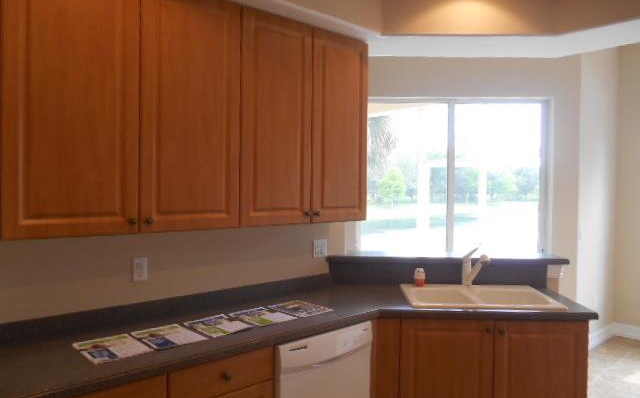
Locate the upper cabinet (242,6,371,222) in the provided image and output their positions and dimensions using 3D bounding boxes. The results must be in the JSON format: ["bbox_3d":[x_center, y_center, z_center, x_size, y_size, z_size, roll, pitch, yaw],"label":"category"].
[{"bbox_3d":[-0.154,-0.401,2.708,0.898,1.055,0.325,-1,2,-43],"label":"upper cabinet"}]

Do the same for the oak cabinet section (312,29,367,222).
[{"bbox_3d":[0.008,-0.382,2.738,0.414,1.001,0.325,-1,2,-41],"label":"oak cabinet section"}]

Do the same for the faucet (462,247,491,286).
[{"bbox_3d":[0.988,0.445,3.056,0.060,0.250,0.230,0,1,-16],"label":"faucet"}]

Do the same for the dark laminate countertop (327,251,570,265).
[{"bbox_3d":[0.842,0.404,3.333,1.581,0.038,0.344,1,1,2],"label":"dark laminate countertop"}]

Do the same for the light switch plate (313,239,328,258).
[{"bbox_3d":[0.003,0.318,3.091,0.116,0.116,0.012,-1,2,-43],"label":"light switch plate"}]

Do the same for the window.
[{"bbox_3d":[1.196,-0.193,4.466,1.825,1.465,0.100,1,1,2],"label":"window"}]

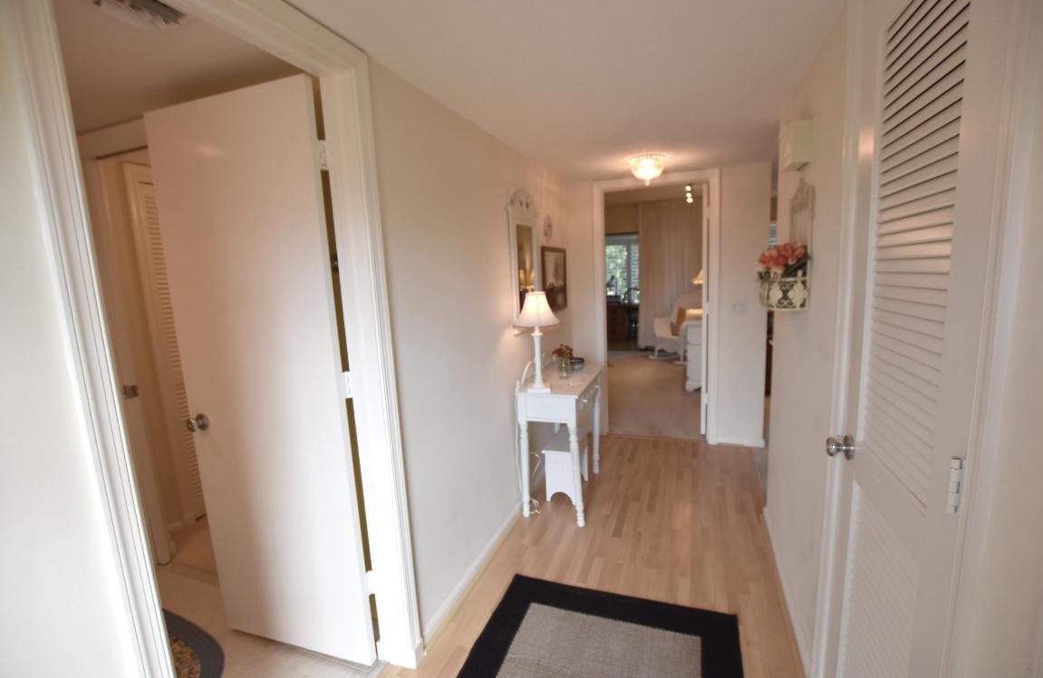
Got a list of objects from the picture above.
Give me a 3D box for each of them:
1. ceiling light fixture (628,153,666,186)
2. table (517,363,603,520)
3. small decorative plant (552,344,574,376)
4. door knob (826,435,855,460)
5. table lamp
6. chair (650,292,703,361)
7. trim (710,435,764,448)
[{"bbox_3d":[0.822,-1.081,2.821,0.240,0.175,0.240,1,9,22],"label":"ceiling light fixture"},{"bbox_3d":[0.282,0.622,2.757,0.350,0.760,0.750,0,9,20],"label":"table"},{"bbox_3d":[0.254,0.137,2.735,0.140,0.210,0.140,1,9,22],"label":"small decorative plant"},{"bbox_3d":[0.831,0.281,1.139,0.063,0.065,0.065,1,9,22],"label":"door knob"},{"bbox_3d":[0.088,0.016,2.428,0.255,0.550,0.255,-3,8,0],"label":"table lamp"},{"bbox_3d":[2.595,-0.244,6.911,0.880,1.100,0.680,-7,9,-27],"label":"chair"},{"bbox_3d":[1.704,0.798,3.435,0.410,0.086,0.020,1,9,22],"label":"trim"}]

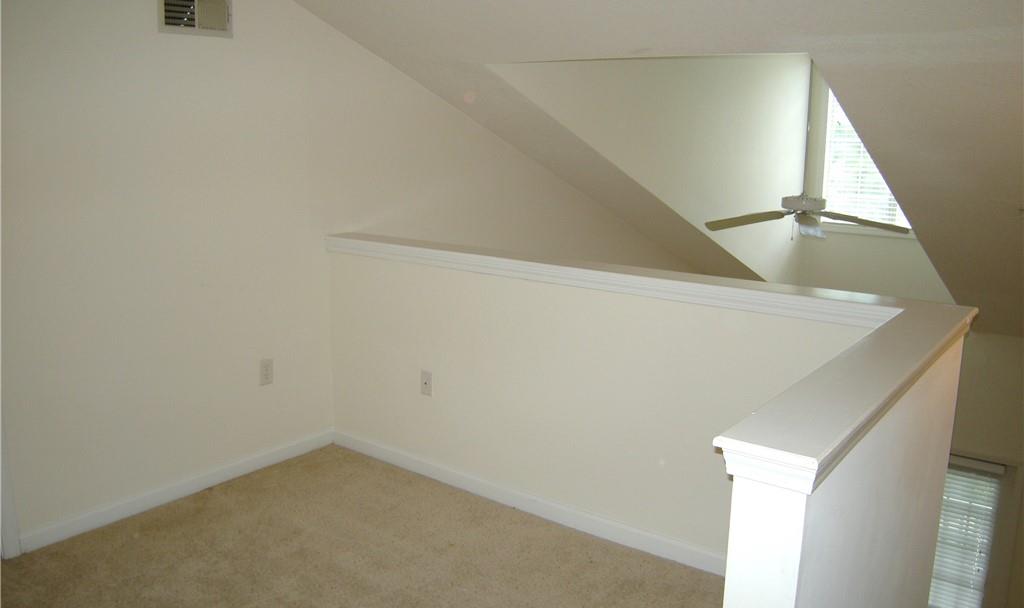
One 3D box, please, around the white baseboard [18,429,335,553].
[{"bbox_3d":[-1.323,0.764,3.547,0.015,0.075,1.481,9,14,36],"label":"white baseboard"}]

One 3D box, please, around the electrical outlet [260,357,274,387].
[{"bbox_3d":[-1.105,0.309,3.747,0.010,0.116,0.071,9,14,36],"label":"electrical outlet"}]

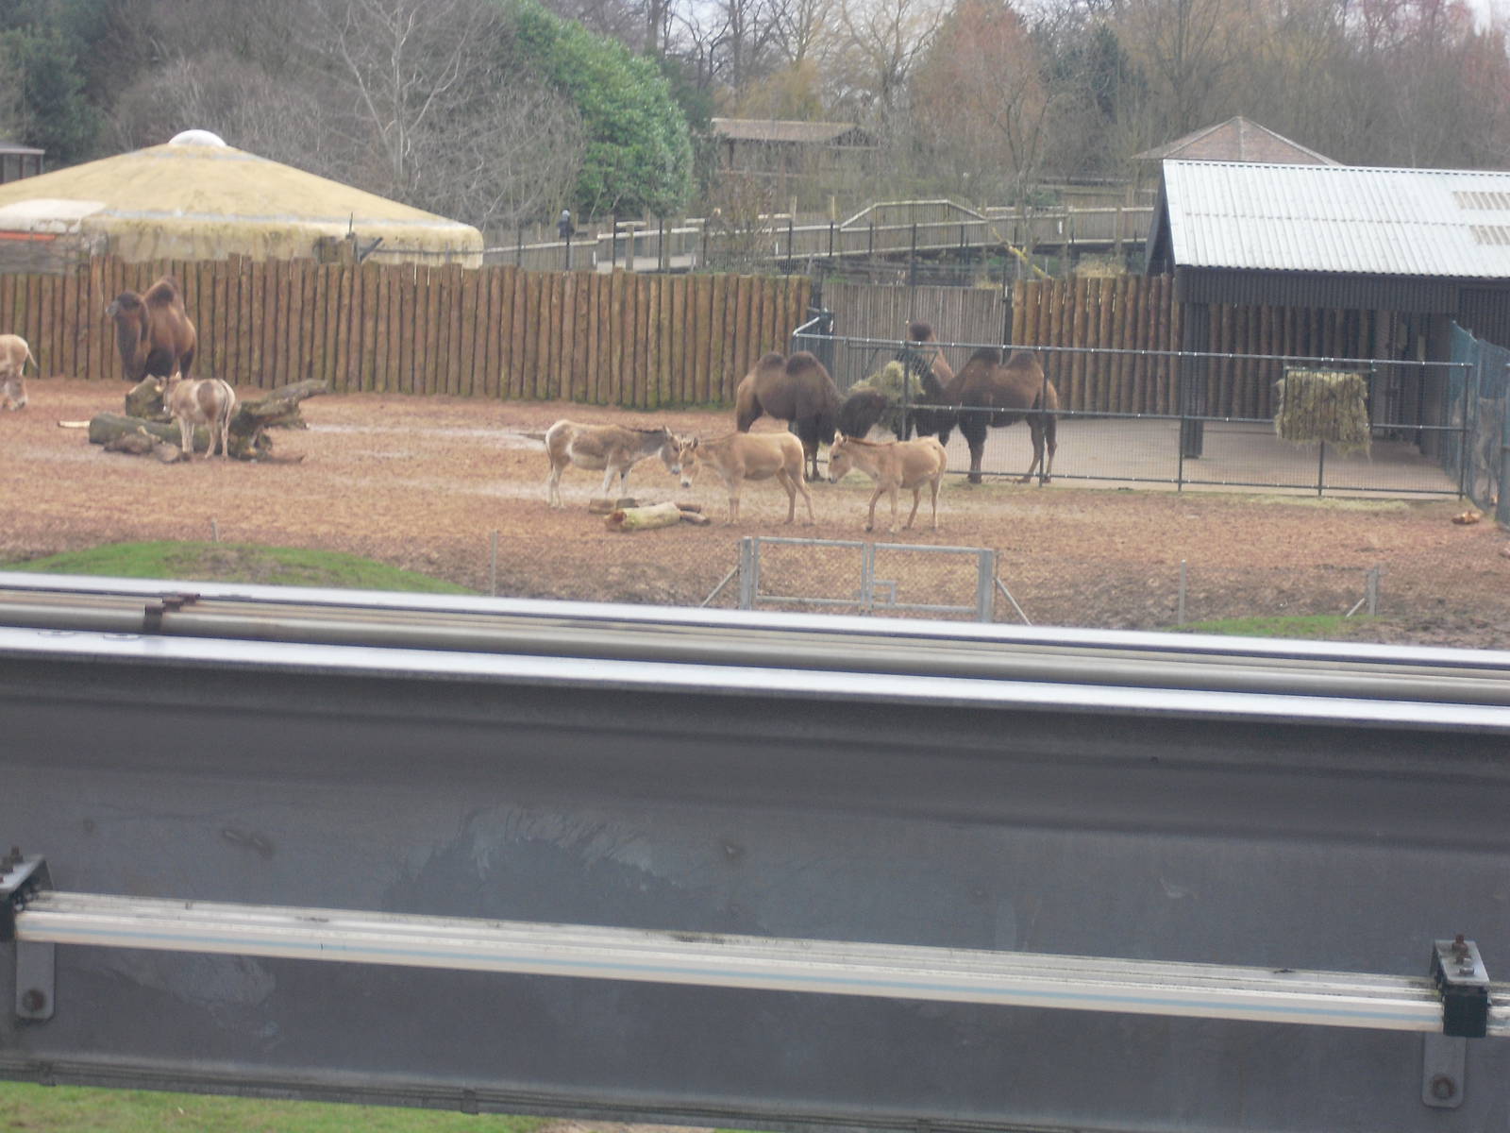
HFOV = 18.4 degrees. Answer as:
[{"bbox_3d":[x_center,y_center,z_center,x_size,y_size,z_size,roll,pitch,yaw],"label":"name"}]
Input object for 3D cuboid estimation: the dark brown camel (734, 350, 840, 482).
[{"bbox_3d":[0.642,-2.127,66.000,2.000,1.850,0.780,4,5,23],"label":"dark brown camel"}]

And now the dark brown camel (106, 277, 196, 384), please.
[{"bbox_3d":[-10.058,-3.736,77.800,0.850,2.200,2.200,5,6,32],"label":"dark brown camel"}]

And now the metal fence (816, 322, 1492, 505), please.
[{"bbox_3d":[5.429,-2.079,66.600,9.750,1.970,0.200,2,5,4],"label":"metal fence"}]

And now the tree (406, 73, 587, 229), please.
[{"bbox_3d":[-6.935,-10.789,125.000,5.000,5.000,4.500,2,5,0],"label":"tree"}]

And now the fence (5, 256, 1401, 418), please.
[{"bbox_3d":[-0.945,-4.200,85.000,25.600,2.500,0.400,2,5,0],"label":"fence"}]

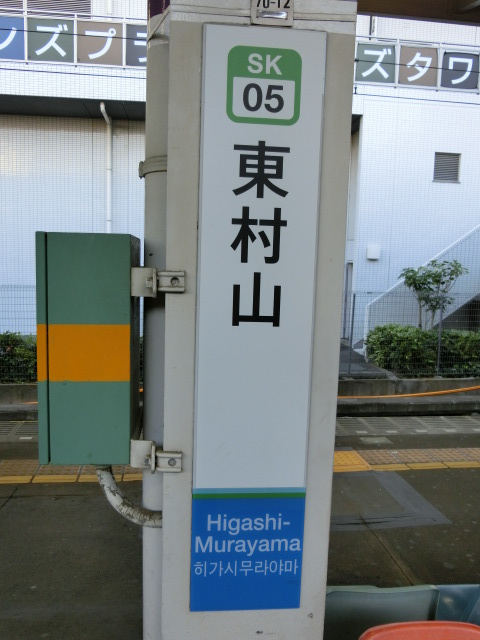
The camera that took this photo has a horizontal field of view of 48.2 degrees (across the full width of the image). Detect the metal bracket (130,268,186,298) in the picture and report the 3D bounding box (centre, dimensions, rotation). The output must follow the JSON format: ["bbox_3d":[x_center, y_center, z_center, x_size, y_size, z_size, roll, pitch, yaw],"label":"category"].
[{"bbox_3d":[-0.137,-0.061,0.897,0.090,0.049,0.038,1,7,-5],"label":"metal bracket"}]

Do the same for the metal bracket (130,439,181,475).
[{"bbox_3d":[-0.144,0.238,0.932,0.089,0.052,0.038,1,7,-5],"label":"metal bracket"}]

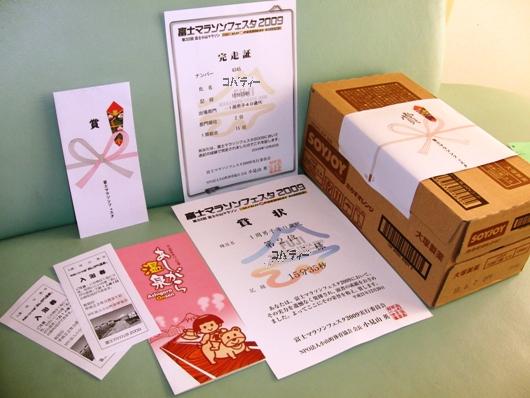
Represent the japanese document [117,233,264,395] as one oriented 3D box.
[{"bbox_3d":[-0.096,0.115,0.640,0.101,0.004,0.213,-15,43,-26],"label":"japanese document"}]

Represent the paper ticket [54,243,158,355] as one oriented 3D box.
[{"bbox_3d":[-0.180,0.107,0.634,0.072,0.003,0.149,-17,44,-28],"label":"paper ticket"}]

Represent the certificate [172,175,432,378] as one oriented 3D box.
[{"bbox_3d":[0.035,0.073,0.716,0.210,0.004,0.297,-14,43,-25],"label":"certificate"}]

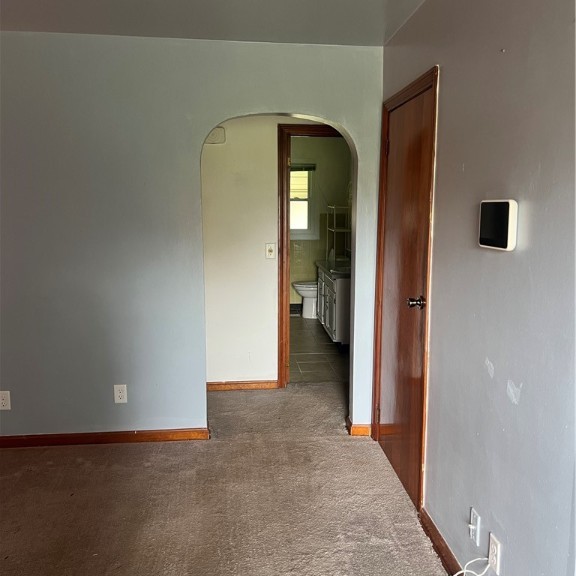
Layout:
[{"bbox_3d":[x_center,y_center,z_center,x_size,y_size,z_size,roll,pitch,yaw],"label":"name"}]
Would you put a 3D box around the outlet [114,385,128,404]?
[{"bbox_3d":[-1.032,0.659,3.563,0.074,0.117,0.012,-1,8,-5],"label":"outlet"}]

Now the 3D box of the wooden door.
[{"bbox_3d":[0.617,-0.003,3.105,0.050,2.083,0.965,-1,8,-5],"label":"wooden door"}]

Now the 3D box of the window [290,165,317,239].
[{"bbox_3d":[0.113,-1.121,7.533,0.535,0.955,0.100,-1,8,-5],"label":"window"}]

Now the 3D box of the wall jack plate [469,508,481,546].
[{"bbox_3d":[0.695,0.885,2.135,0.010,0.115,0.073,0,8,-5],"label":"wall jack plate"}]

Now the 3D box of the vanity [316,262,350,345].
[{"bbox_3d":[0.637,0.143,6.551,0.495,0.820,1.420,-1,8,-5],"label":"vanity"}]

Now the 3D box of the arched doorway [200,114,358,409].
[{"bbox_3d":[-0.053,-0.049,3.645,0.946,2.017,0.185,-1,8,-5],"label":"arched doorway"}]

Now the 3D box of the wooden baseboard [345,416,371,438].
[{"bbox_3d":[0.459,0.913,3.815,0.135,0.068,0.205,-1,8,-5],"label":"wooden baseboard"}]

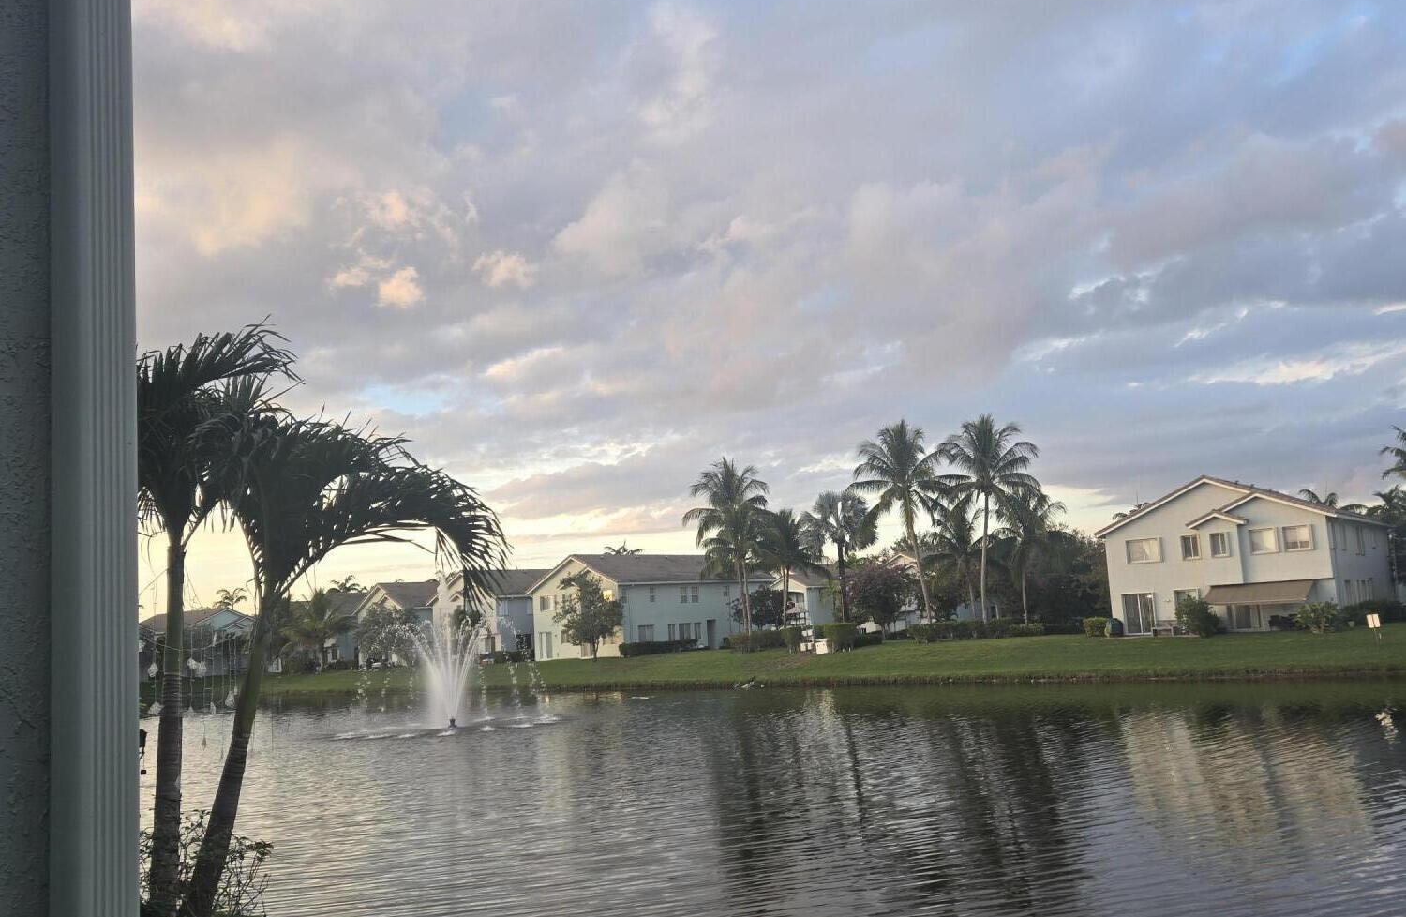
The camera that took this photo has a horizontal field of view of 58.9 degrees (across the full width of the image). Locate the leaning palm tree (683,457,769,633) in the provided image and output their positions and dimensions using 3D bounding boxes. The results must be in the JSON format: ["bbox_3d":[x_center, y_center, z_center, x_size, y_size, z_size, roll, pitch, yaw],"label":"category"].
[{"bbox_3d":[1.787,7.093,95.000,6.460,14.520,6.590,-4,-8,1],"label":"leaning palm tree"}]

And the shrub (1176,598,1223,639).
[{"bbox_3d":[26.705,8.547,67.000,2.550,2.210,2.300,-7,-8,21],"label":"shrub"}]

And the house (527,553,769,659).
[{"bbox_3d":[-4.210,12.240,104.500,16.500,8.200,12.300,4,-10,-42],"label":"house"}]

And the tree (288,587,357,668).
[{"bbox_3d":[-39.130,17.383,128.000,6.930,8.430,7.070,-1,-8,-17],"label":"tree"}]

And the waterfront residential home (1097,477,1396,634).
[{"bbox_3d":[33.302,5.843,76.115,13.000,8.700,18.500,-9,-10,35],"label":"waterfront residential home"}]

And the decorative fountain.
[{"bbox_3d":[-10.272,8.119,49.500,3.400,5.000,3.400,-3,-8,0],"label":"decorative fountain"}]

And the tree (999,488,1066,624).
[{"bbox_3d":[22.173,6.963,84.000,4.650,9.880,4.740,-6,-8,14],"label":"tree"}]

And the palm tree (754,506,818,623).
[{"bbox_3d":[5.984,8.235,87.000,4.800,9.800,4.800,-3,-8,0],"label":"palm tree"}]

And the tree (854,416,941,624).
[{"bbox_3d":[12.871,4.676,82.000,6.200,14.100,6.200,-3,-8,0],"label":"tree"}]

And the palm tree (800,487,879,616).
[{"bbox_3d":[9.841,7.725,90.000,5.500,11.110,5.610,-5,-8,6],"label":"palm tree"}]

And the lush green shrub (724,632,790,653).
[{"bbox_3d":[3.741,12.741,86.000,4.600,1.500,2.000,-3,-8,0],"label":"lush green shrub"}]

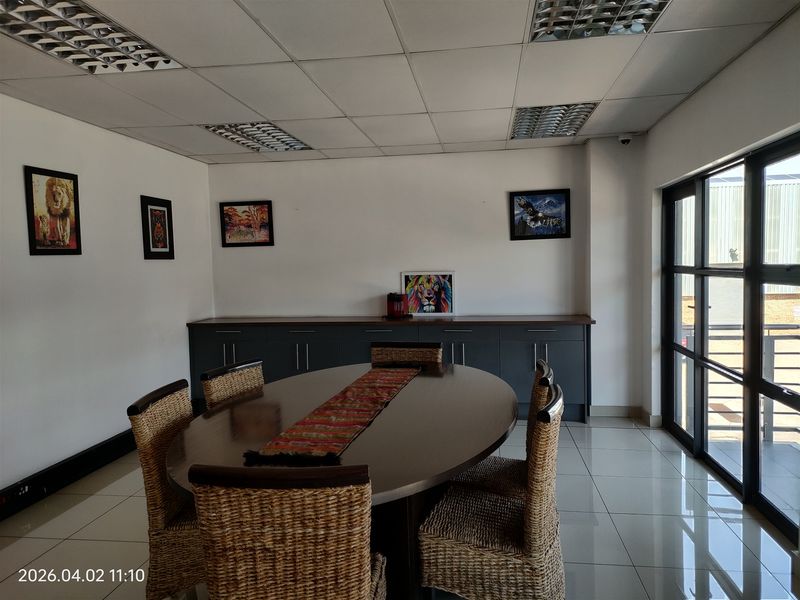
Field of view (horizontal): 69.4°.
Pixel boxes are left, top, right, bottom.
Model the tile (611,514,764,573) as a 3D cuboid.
[{"bbox_3d":[1.498,1.292,3.096,0.597,0.010,0.597,-1,4,9],"label":"tile"}]

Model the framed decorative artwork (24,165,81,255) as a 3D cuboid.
[{"bbox_3d":[-2.348,-0.589,3.925,0.026,0.573,0.482,-1,4,9],"label":"framed decorative artwork"}]

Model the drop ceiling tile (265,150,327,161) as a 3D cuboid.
[{"bbox_3d":[-1.081,-1.446,5.782,0.600,0.015,0.418,-1,4,8],"label":"drop ceiling tile"}]

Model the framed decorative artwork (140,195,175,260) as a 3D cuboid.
[{"bbox_3d":[-2.161,-0.631,5.159,0.026,0.543,0.481,-1,4,9],"label":"framed decorative artwork"}]

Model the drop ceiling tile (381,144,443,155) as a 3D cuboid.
[{"bbox_3d":[0.124,-1.461,5.612,0.597,0.018,0.433,-1,4,9],"label":"drop ceiling tile"}]

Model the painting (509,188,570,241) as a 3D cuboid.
[{"bbox_3d":[1.378,-0.833,5.682,0.576,0.471,0.025,-1,4,9],"label":"painting"}]

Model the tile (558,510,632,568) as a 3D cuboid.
[{"bbox_3d":[0.890,1.287,3.153,0.597,0.010,0.597,-1,4,9],"label":"tile"}]

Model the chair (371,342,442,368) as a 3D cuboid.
[{"bbox_3d":[0.024,0.773,3.817,0.490,0.920,0.570,-1,4,8],"label":"chair"}]

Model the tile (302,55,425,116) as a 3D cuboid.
[{"bbox_3d":[-0.176,-1.327,3.635,0.595,0.015,1.195,-1,4,9],"label":"tile"}]

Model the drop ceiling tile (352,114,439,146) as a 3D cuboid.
[{"bbox_3d":[0.003,-1.410,4.818,0.595,0.015,1.195,-1,4,9],"label":"drop ceiling tile"}]

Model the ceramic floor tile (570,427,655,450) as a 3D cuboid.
[{"bbox_3d":[1.766,1.168,4.872,0.597,0.010,0.597,-1,4,9],"label":"ceramic floor tile"}]

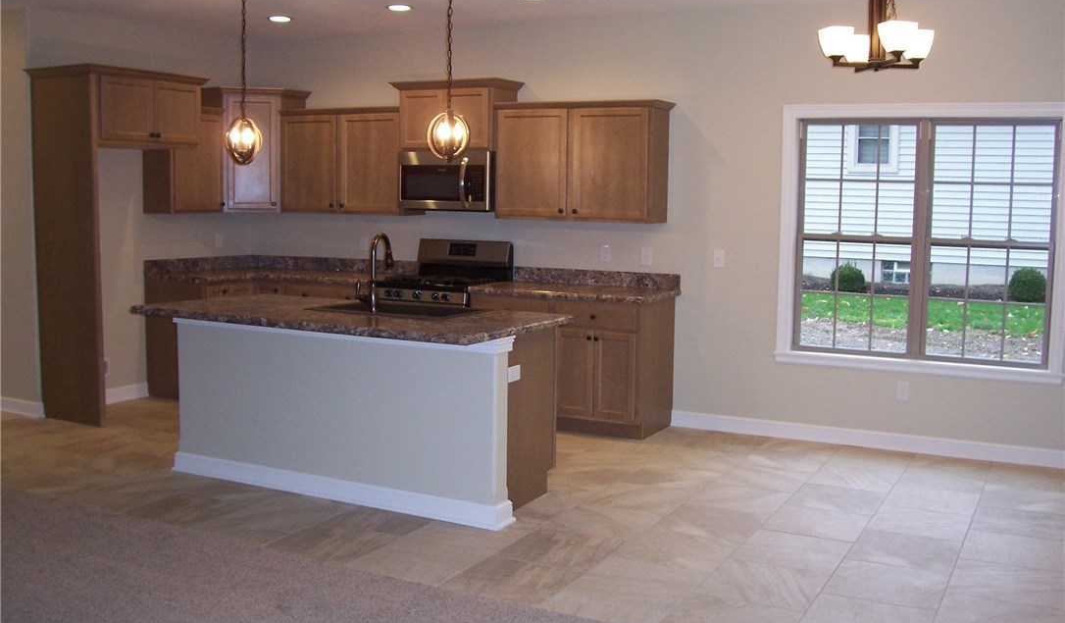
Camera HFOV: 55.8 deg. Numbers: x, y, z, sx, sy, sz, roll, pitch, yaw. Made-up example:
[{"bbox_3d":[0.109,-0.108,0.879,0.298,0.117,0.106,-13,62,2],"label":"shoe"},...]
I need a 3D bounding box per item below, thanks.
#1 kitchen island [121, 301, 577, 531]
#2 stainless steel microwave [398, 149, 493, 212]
[{"bbox_3d":[-0.944,0.460,5.170,2.121,0.924,1.000,4,7,28],"label":"kitchen island"},{"bbox_3d":[-0.531,-0.922,7.177,0.755,0.420,0.395,4,7,28],"label":"stainless steel microwave"}]

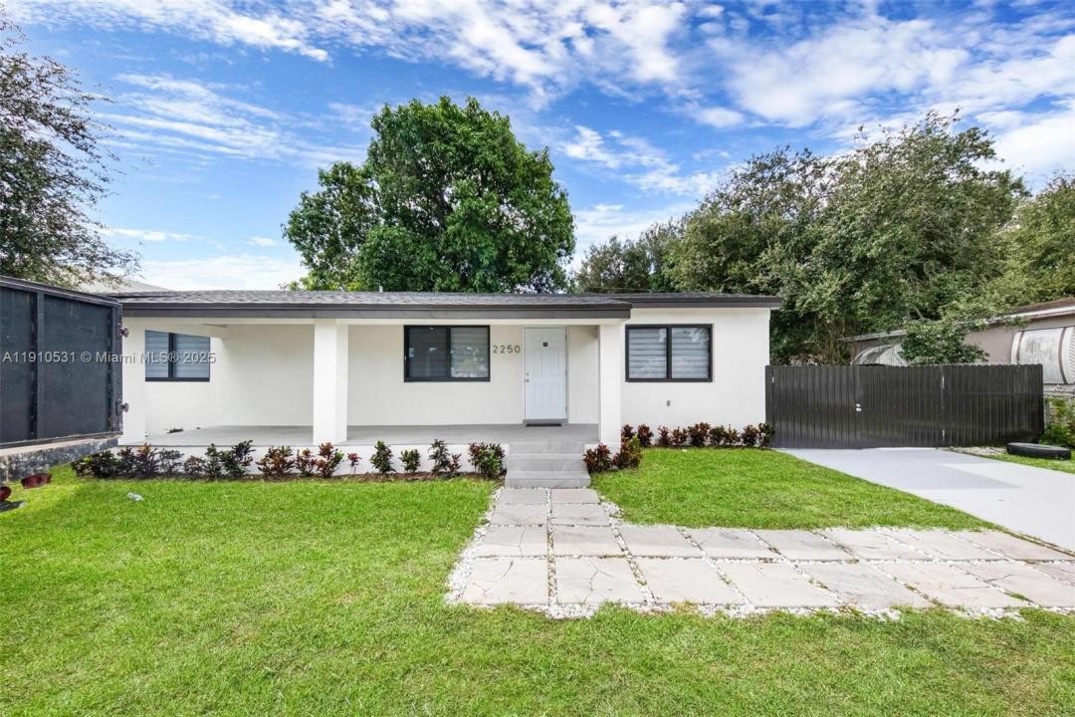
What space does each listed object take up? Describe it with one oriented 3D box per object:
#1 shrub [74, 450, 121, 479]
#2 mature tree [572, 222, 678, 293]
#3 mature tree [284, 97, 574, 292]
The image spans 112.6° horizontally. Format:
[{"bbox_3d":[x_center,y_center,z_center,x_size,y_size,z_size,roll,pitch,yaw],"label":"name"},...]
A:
[{"bbox_3d":[-6.780,1.647,5.608,0.550,0.440,0.480,0,-2,1],"label":"shrub"},{"bbox_3d":[6.100,-3.103,23.696,8.000,11.200,7.500,0,-2,1],"label":"mature tree"},{"bbox_3d":[-5.150,-4.929,17.252,13.300,14.400,12.500,0,-2,1],"label":"mature tree"}]

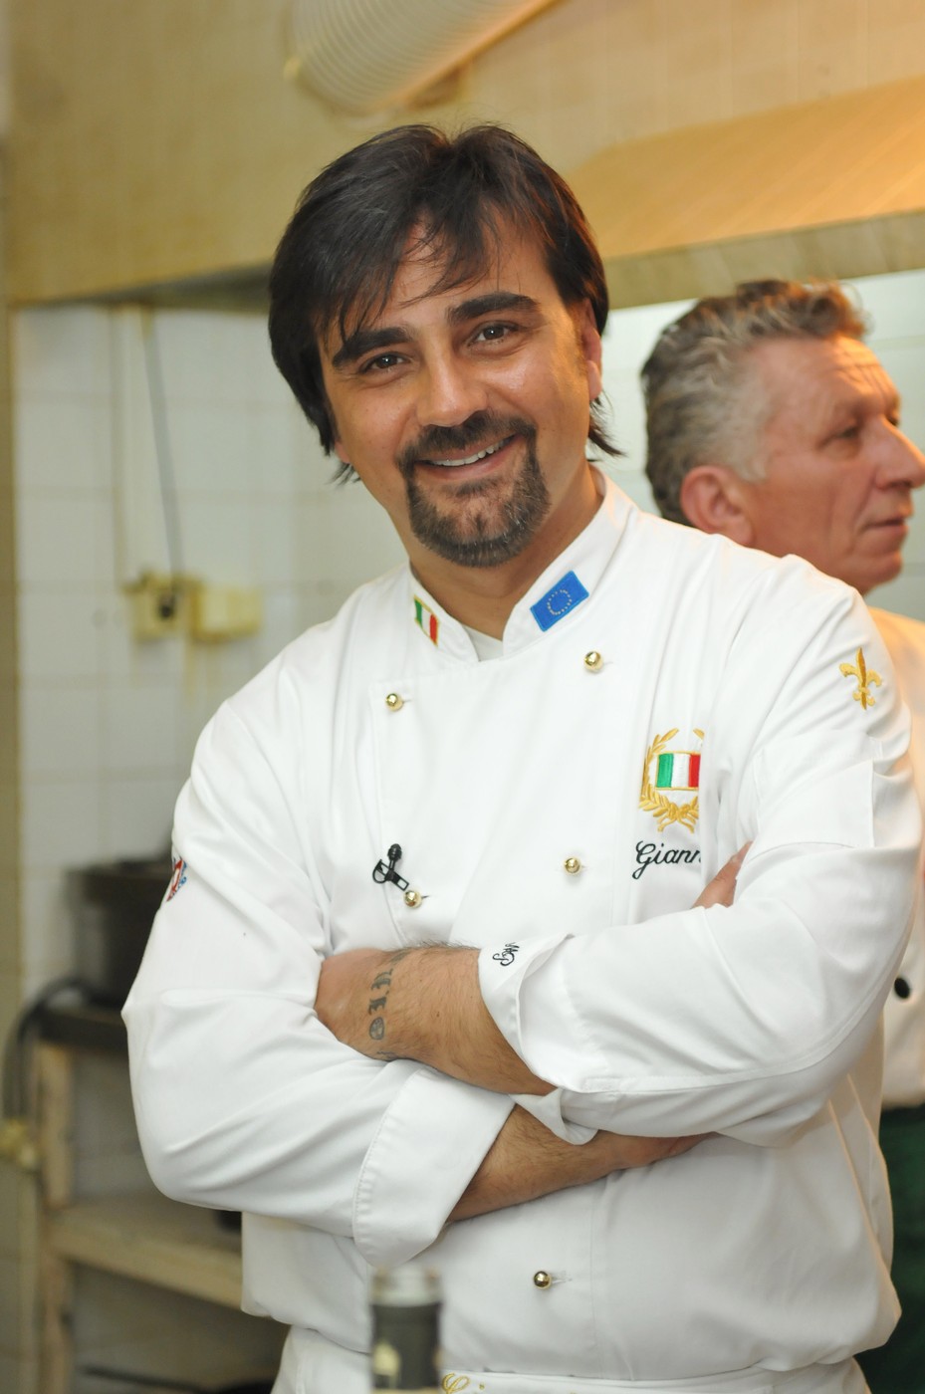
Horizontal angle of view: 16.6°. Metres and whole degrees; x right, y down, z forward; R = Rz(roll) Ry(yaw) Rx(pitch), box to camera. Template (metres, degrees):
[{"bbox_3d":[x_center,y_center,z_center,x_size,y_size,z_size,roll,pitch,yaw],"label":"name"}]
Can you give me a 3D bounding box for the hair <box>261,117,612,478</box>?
[{"bbox_3d":[-0.014,-0.230,1.860,0.197,0.215,0.220,-13,0,7],"label":"hair"}]

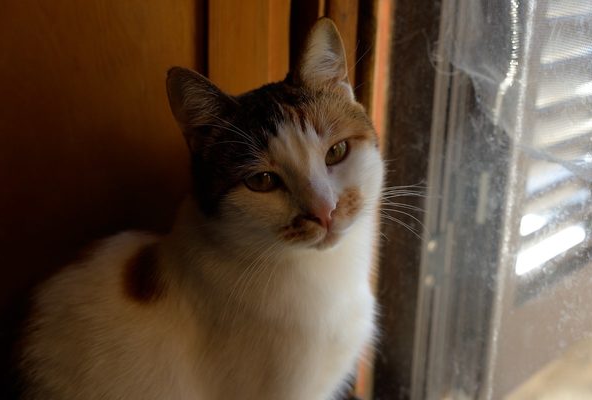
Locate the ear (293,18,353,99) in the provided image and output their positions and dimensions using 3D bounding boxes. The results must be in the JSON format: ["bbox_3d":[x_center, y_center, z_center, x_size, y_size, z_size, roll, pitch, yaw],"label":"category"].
[{"bbox_3d":[0.016,-0.086,0.505,0.032,0.047,0.020,2,2,-23],"label":"ear"}]

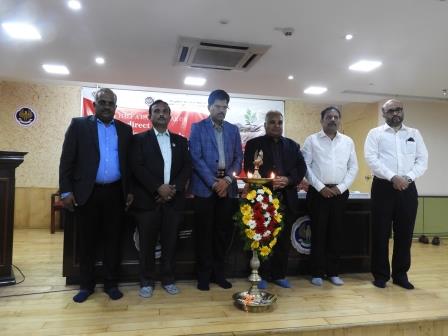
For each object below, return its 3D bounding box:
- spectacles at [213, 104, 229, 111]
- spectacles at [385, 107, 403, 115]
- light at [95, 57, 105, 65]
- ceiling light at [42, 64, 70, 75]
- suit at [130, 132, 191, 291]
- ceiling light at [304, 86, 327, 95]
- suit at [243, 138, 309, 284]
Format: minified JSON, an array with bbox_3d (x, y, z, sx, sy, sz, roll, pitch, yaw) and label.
[{"bbox_3d":[-0.030,-0.515,3.101,0.140,0.045,0.140,2,14,-22],"label":"spectacles"},{"bbox_3d":[1.569,-0.531,3.345,0.145,0.045,0.145,1,2,0],"label":"spectacles"},{"bbox_3d":[-1.675,-1.450,4.907,0.130,0.030,0.130,2,-1,-12],"label":"light"},{"bbox_3d":[-2.488,-1.460,5.383,0.310,0.030,0.310,2,-1,-12],"label":"ceiling light"},{"bbox_3d":[-0.524,0.318,2.993,0.470,1.240,0.300,2,-1,-14],"label":"suit"},{"bbox_3d":[1.610,-1.351,6.340,0.310,0.030,0.310,2,-1,-12],"label":"ceiling light"},{"bbox_3d":[0.466,0.353,3.279,0.480,1.230,0.300,2,-1,-14],"label":"suit"}]

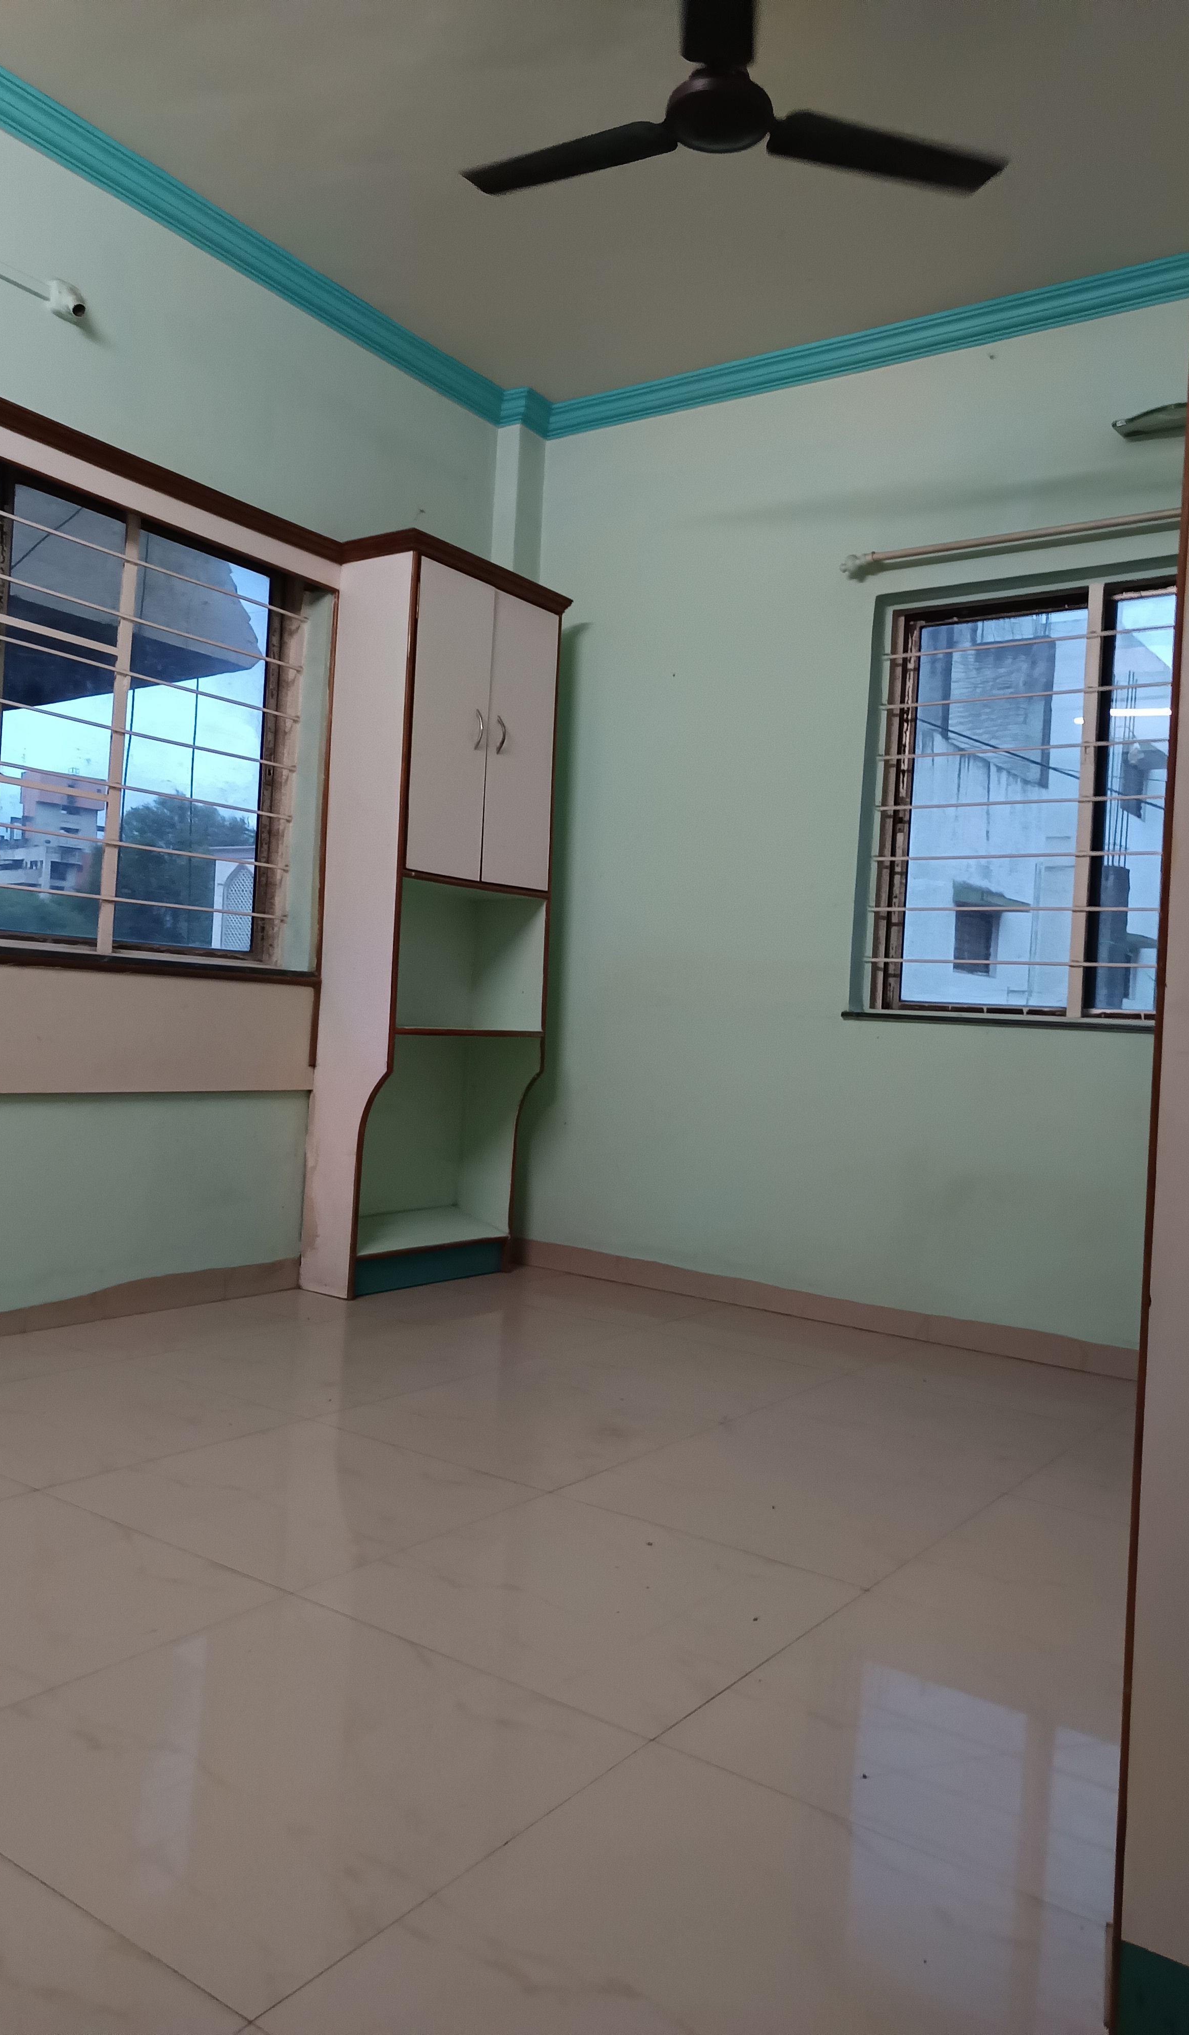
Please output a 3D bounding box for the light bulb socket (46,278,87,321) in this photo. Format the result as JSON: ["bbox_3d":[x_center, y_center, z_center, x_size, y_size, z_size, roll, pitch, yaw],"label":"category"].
[{"bbox_3d":[-1.236,-1.691,3.326,0.075,0.075,0.060,3,0,35],"label":"light bulb socket"}]

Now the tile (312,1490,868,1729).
[{"bbox_3d":[-0.006,0.823,2.043,0.578,0.017,0.578,3,0,35],"label":"tile"}]

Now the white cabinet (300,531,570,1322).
[{"bbox_3d":[-0.466,-0.261,4.320,0.309,2.148,0.726,3,0,35],"label":"white cabinet"}]

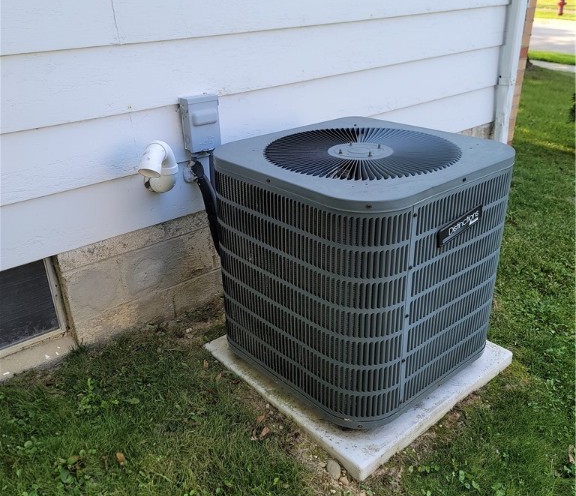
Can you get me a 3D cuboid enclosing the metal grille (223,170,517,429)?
[{"bbox_3d":[0.232,0.024,1.856,0.735,0.665,0.735,-21,31,-35],"label":"metal grille"}]

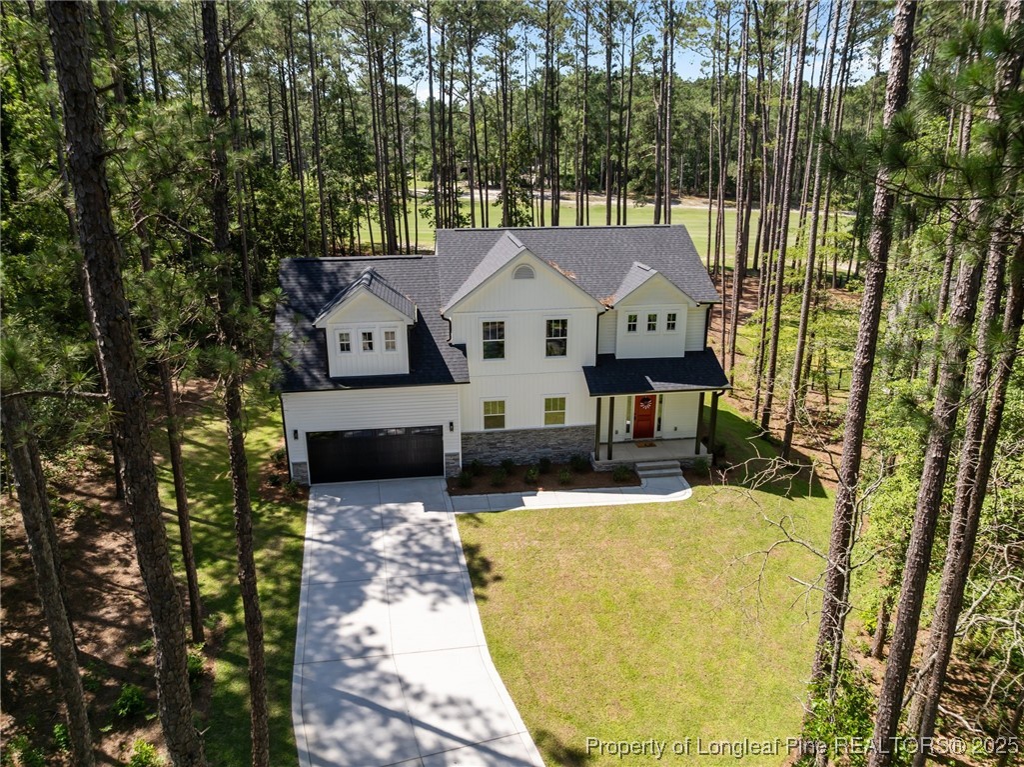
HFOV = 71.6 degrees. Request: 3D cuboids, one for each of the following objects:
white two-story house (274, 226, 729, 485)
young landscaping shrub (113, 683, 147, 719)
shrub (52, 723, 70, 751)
[{"bbox_3d":[-0.707,-2.111,30.546,17.018,8.787,10.706,-3,18,-7],"label":"white two-story house"},{"bbox_3d":[-8.943,7.391,16.587,0.680,0.720,0.680,-3,18,-7],"label":"young landscaping shrub"},{"bbox_3d":[-9.859,7.758,15.561,0.420,0.660,0.420,-3,18,-7],"label":"shrub"}]

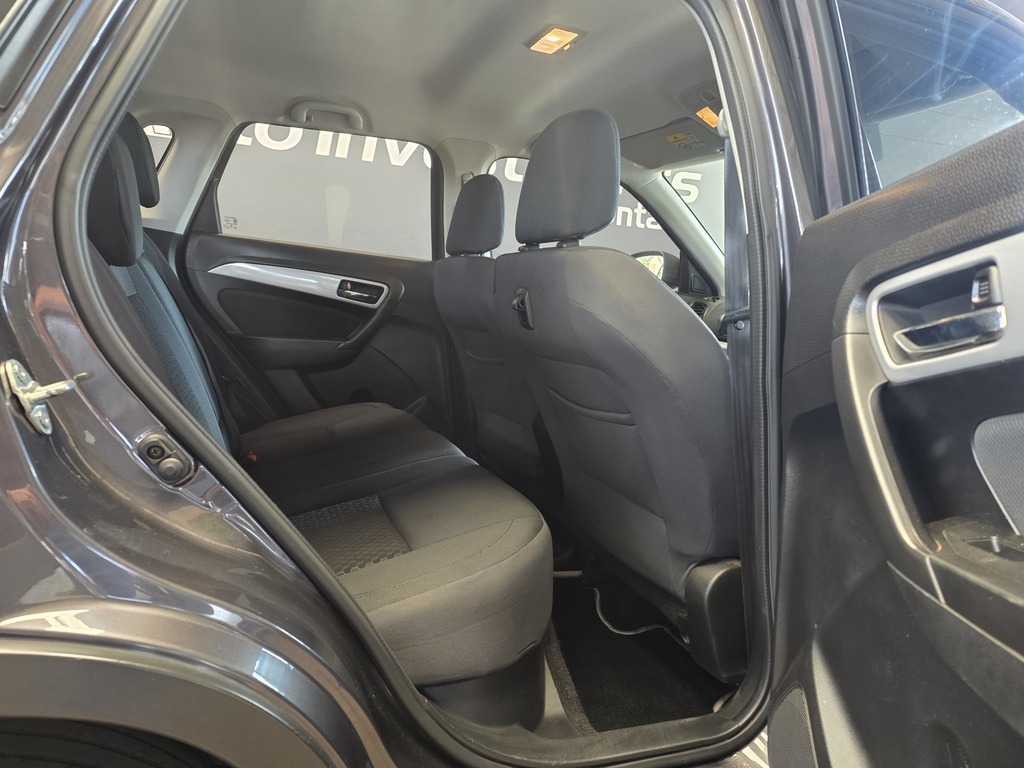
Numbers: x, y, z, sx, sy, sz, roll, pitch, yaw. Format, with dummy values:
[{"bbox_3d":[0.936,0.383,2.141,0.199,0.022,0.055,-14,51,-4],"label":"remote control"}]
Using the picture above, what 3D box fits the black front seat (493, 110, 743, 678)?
[{"bbox_3d":[0.423,0.008,1.363,0.850,0.975,0.540,0,9,-24],"label":"black front seat"}]

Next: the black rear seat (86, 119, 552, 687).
[{"bbox_3d":[-0.470,-0.103,1.345,0.800,0.875,1.300,0,9,-24],"label":"black rear seat"}]

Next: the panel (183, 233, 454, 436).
[{"bbox_3d":[-0.541,-0.100,2.044,0.790,0.605,0.100,0,9,-24],"label":"panel"}]

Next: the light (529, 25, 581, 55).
[{"bbox_3d":[0.093,-0.748,1.482,0.084,0.022,0.136,0,9,-24],"label":"light"}]

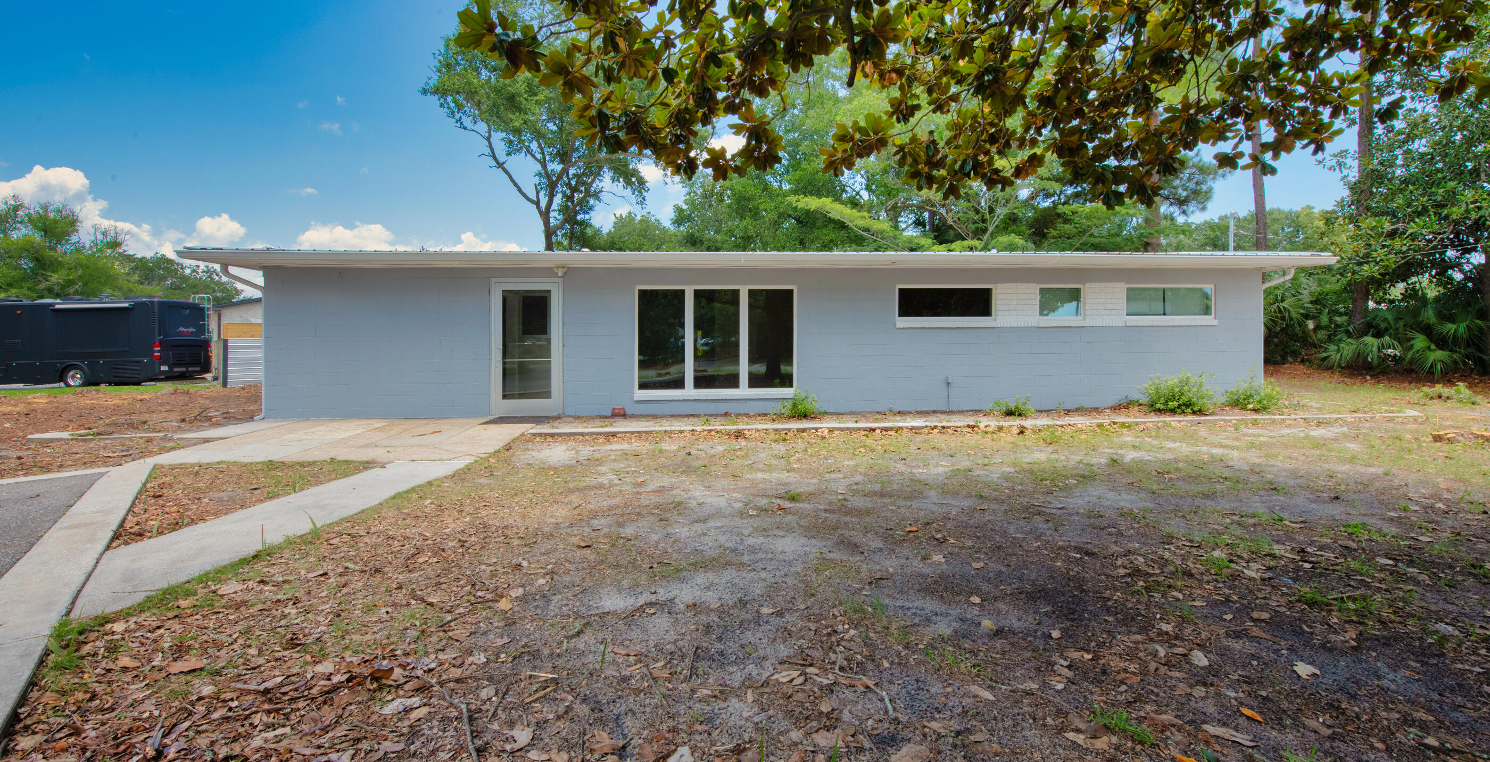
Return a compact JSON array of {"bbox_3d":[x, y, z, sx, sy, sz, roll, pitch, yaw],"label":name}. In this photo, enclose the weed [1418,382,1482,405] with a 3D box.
[{"bbox_3d":[14.124,0.256,11.600,0.750,0.330,0.620,0,3,0],"label":"weed"}]

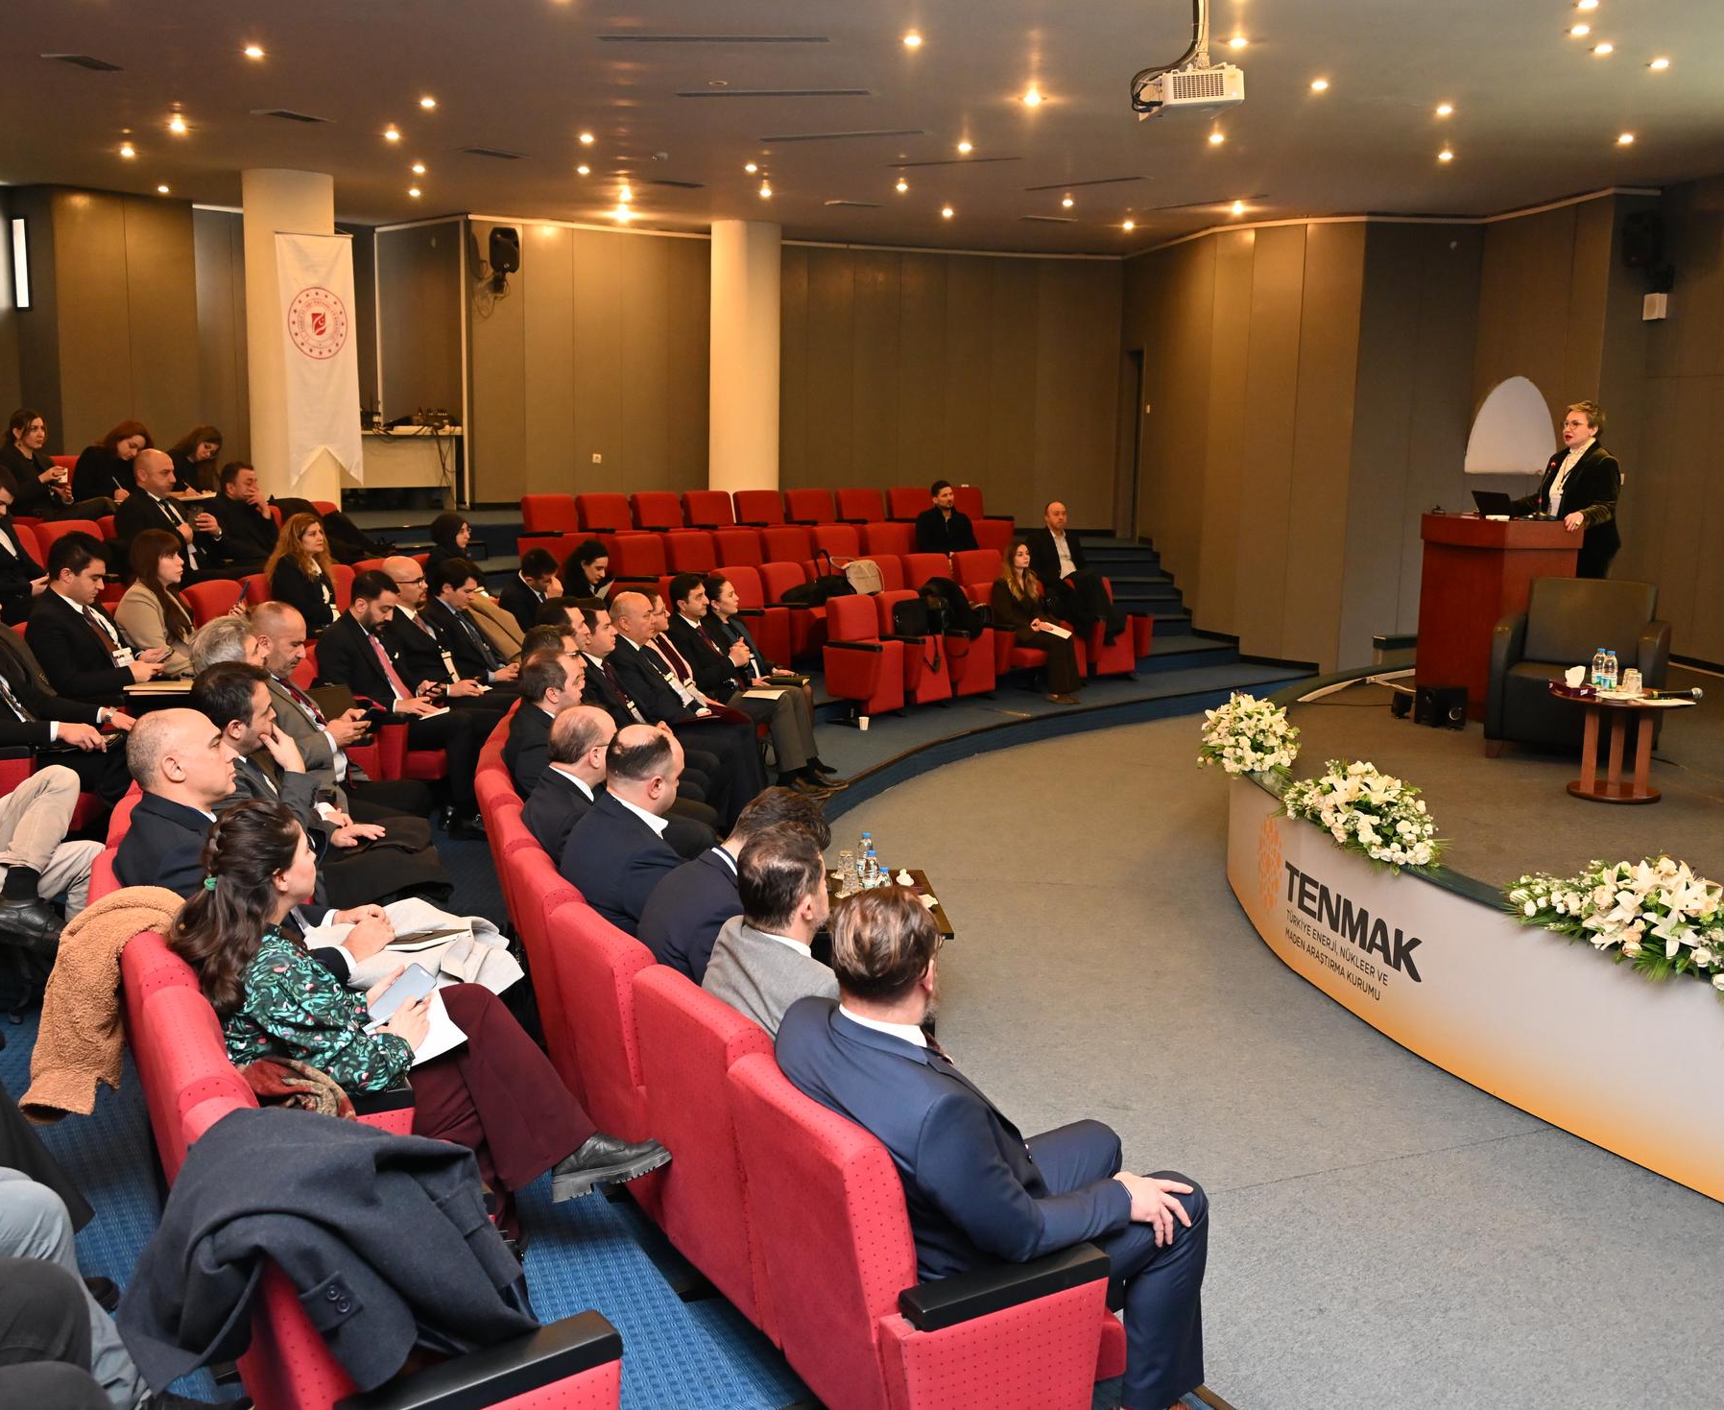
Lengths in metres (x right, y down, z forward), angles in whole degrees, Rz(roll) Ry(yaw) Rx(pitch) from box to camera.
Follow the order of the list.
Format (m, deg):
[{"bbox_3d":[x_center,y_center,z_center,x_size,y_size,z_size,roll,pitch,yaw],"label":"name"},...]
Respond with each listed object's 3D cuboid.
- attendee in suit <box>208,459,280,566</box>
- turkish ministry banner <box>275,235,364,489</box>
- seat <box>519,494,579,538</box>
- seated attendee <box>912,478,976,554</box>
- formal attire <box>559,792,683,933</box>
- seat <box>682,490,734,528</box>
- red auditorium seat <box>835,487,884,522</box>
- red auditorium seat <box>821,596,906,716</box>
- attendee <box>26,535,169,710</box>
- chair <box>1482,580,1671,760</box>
[{"bbox_3d":[-3.268,-0.796,10.032,0.900,1.153,0.580,3,9,13],"label":"attendee in suit"},{"bbox_3d":[-3.837,-2.424,12.457,0.050,1.750,0.713,7,11,35],"label":"turkish ministry banner"},{"bbox_3d":[-2.459,-1.272,14.587,0.570,0.910,0.560,7,11,35],"label":"seat"},{"bbox_3d":[0.843,-1.385,16.229,0.580,1.300,0.850,-4,10,-31],"label":"seated attendee"},{"bbox_3d":[-0.569,0.610,4.707,0.500,0.660,0.540,-2,9,-19],"label":"formal attire"},{"bbox_3d":[-1.144,-1.386,15.278,0.554,0.871,0.604,8,11,40],"label":"seat"},{"bbox_3d":[0.166,-1.567,16.576,0.604,0.871,0.554,-7,11,-40],"label":"red auditorium seat"},{"bbox_3d":[0.087,-0.340,12.873,0.570,0.910,0.560,7,11,35],"label":"red auditorium seat"},{"bbox_3d":[-2.829,-0.069,6.850,0.850,1.210,0.550,1,9,-1],"label":"attendee"},{"bbox_3d":[3.644,-0.166,8.855,0.762,0.851,0.772,6,10,30],"label":"chair"}]

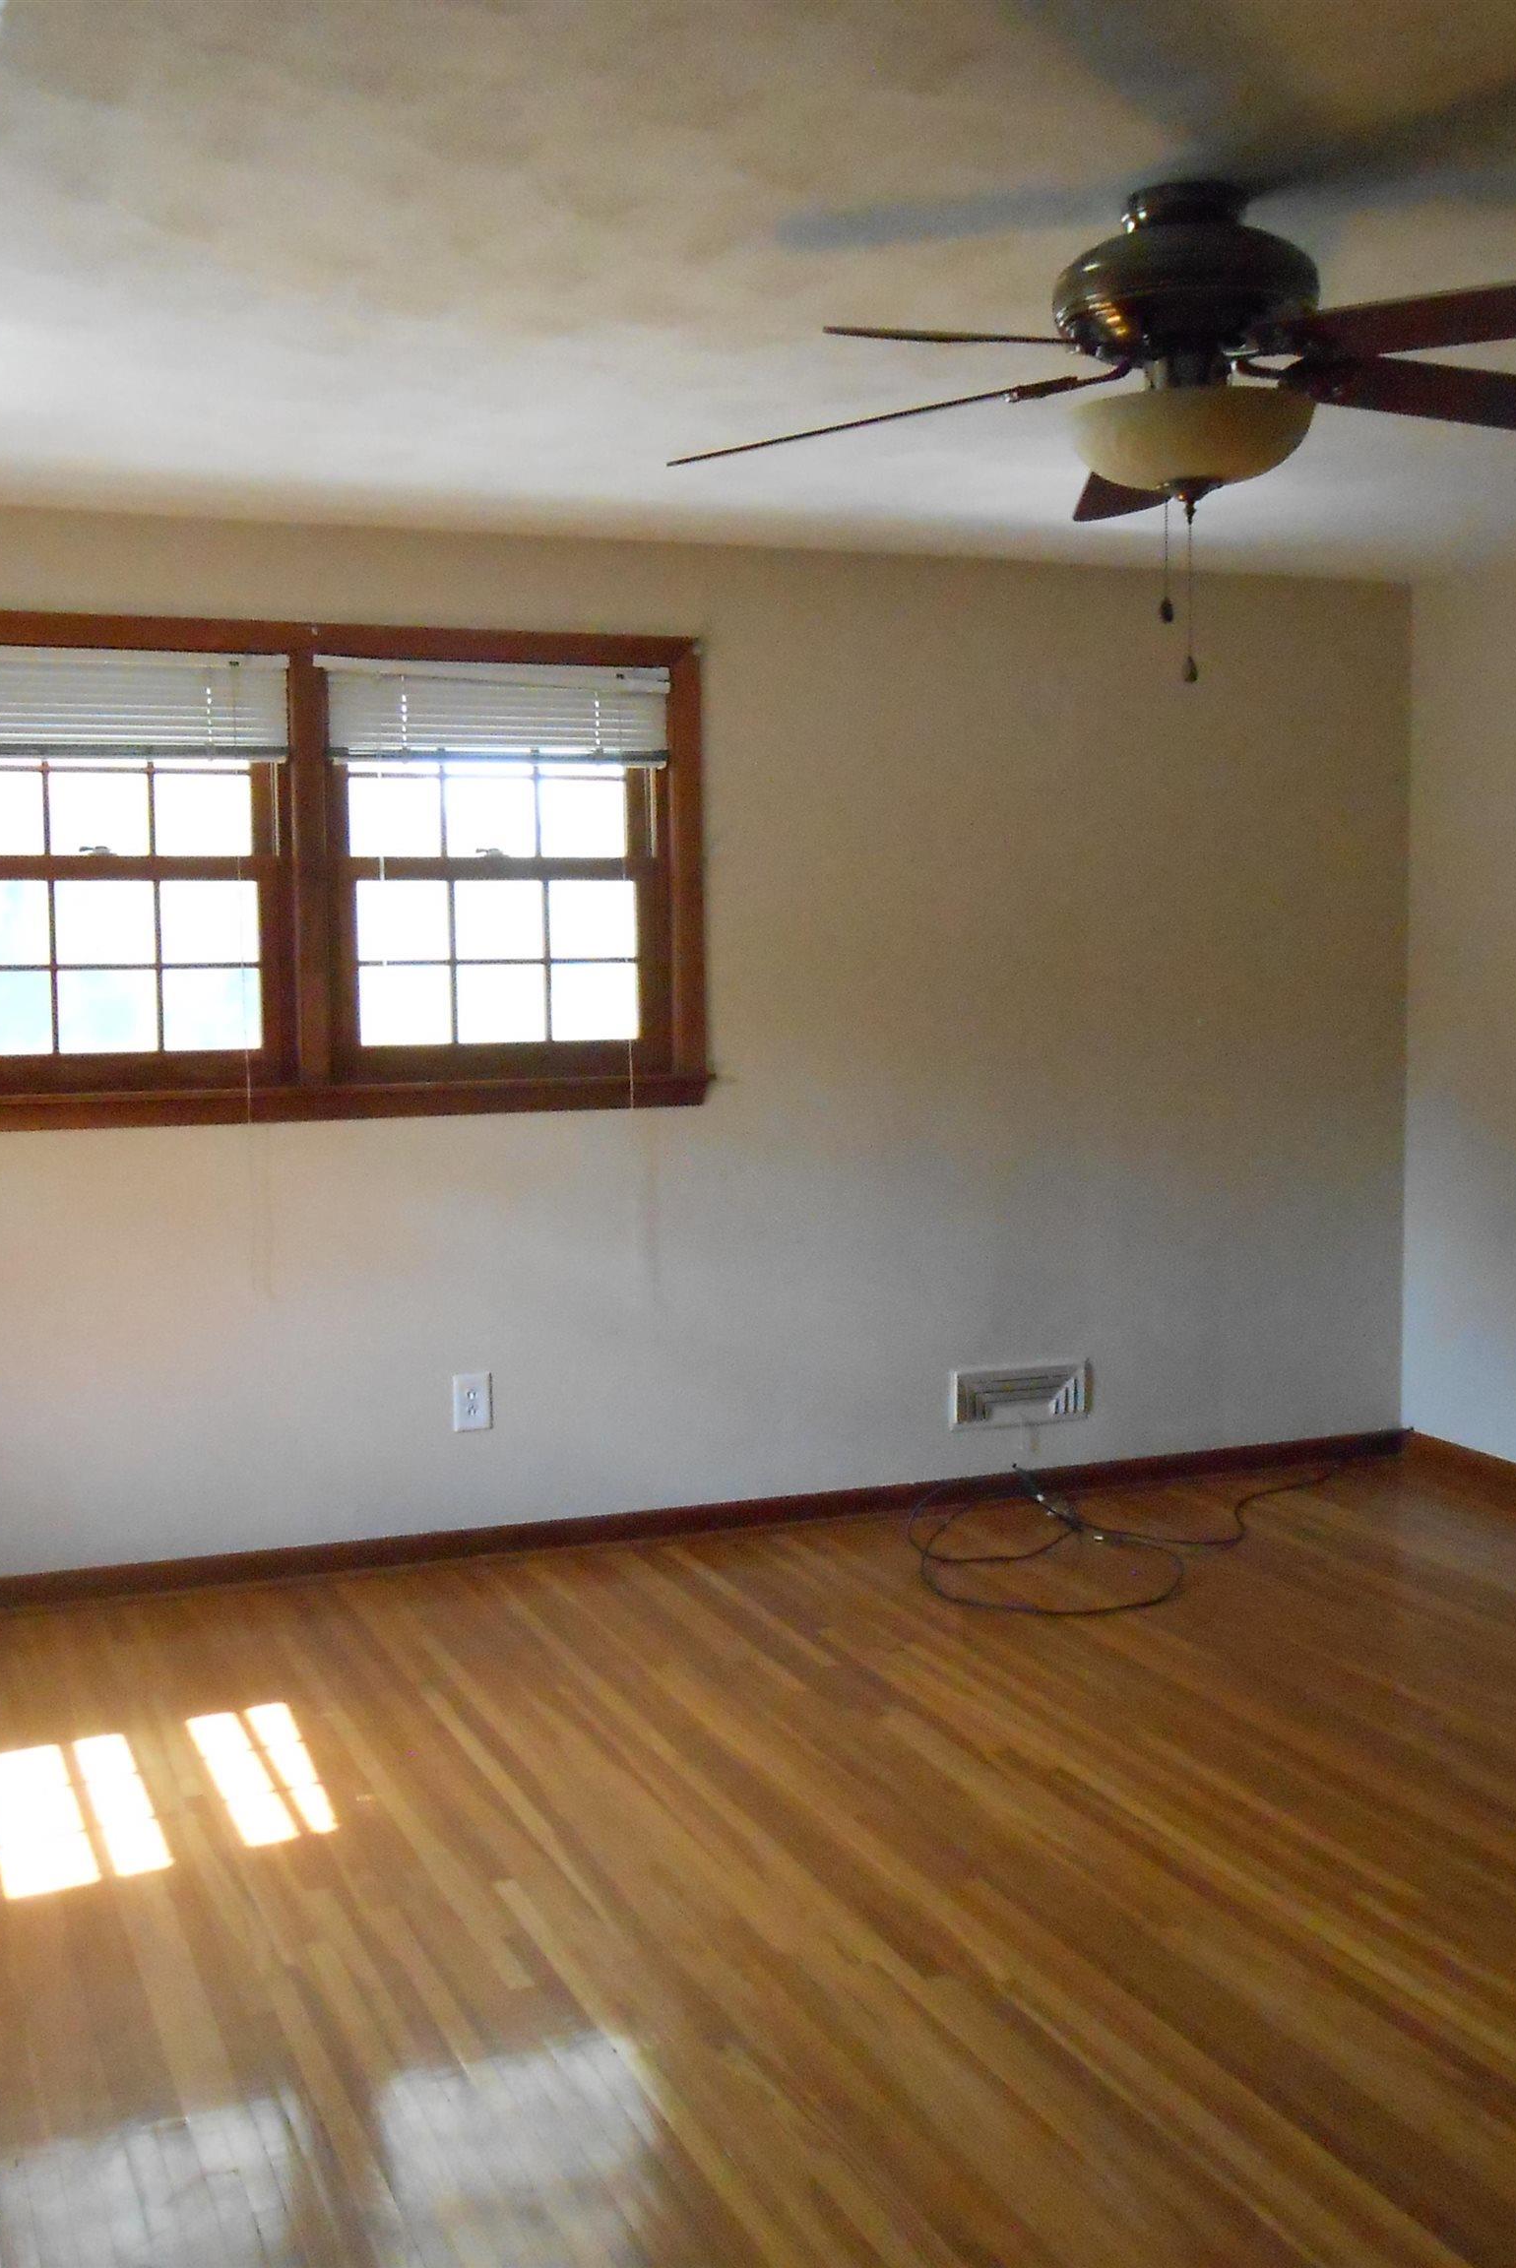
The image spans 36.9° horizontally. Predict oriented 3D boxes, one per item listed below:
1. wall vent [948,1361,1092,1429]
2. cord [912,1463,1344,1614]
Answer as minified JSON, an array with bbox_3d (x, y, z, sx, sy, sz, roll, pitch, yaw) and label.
[{"bbox_3d":[0.644,0.643,5.604,0.384,0.143,0.025,-2,5,-21],"label":"wall vent"},{"bbox_3d":[0.982,0.895,5.294,1.324,0.100,0.867,-2,5,-21],"label":"cord"}]

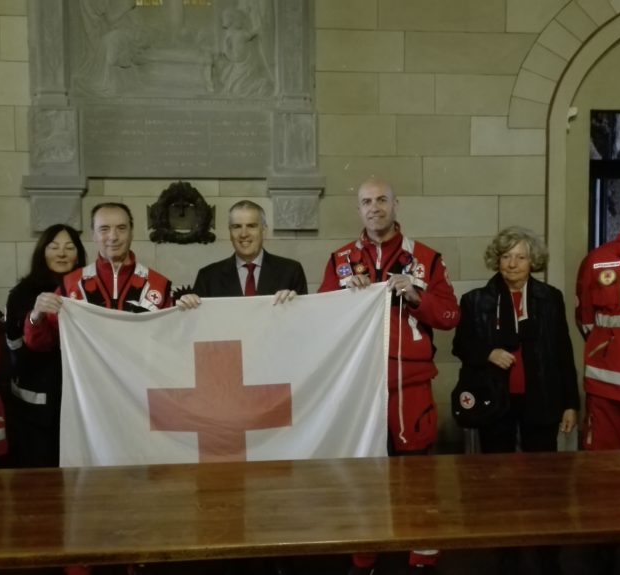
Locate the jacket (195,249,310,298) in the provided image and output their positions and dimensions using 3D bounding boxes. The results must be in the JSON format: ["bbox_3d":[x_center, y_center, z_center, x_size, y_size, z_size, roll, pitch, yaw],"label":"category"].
[{"bbox_3d":[-0.256,0.212,3.148,0.560,0.740,0.380,0,3,-2],"label":"jacket"}]

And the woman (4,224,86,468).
[{"bbox_3d":[-1.201,0.505,3.459,0.500,1.600,0.330,-1,3,-12],"label":"woman"}]

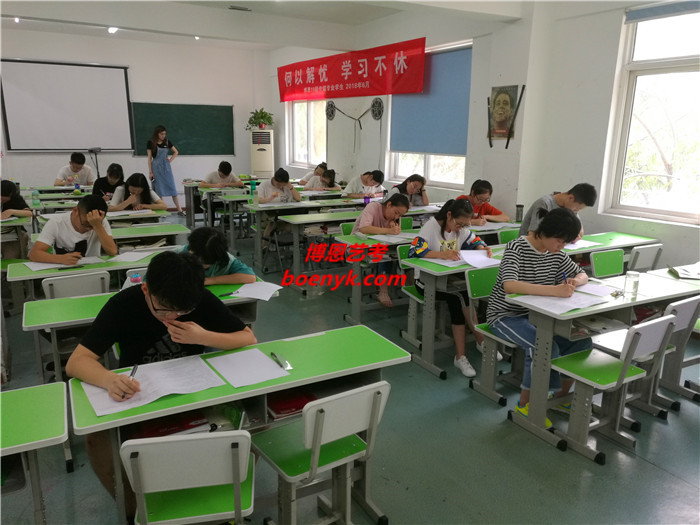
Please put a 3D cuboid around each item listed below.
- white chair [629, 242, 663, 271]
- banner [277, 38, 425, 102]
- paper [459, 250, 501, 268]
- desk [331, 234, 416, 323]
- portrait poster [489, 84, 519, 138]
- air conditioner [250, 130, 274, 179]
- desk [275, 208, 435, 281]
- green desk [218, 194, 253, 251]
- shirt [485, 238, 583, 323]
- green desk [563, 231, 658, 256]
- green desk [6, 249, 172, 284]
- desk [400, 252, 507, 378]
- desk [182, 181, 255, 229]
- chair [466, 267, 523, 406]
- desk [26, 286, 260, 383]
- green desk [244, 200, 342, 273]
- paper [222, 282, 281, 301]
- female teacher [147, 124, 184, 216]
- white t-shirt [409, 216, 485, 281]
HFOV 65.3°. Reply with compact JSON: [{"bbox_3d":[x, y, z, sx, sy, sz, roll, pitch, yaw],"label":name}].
[{"bbox_3d":[2.219,0.193,4.506,0.370,0.765,0.450,-6,16,-27],"label":"white chair"},{"bbox_3d":[-0.226,-3.074,9.101,0.040,0.693,4.601,-8,16,-31],"label":"banner"},{"bbox_3d":[0.911,-0.037,3.738,0.281,0.060,0.221,-7,16,-29],"label":"paper"},{"bbox_3d":[0.507,0.139,4.721,1.224,0.750,0.394,-7,16,-27],"label":"desk"},{"bbox_3d":[1.621,-1.583,5.787,0.020,0.530,0.385,-6,16,-27],"label":"portrait poster"},{"bbox_3d":[-1.823,-1.980,11.415,0.472,1.558,0.322,0,14,-5],"label":"air conditioner"},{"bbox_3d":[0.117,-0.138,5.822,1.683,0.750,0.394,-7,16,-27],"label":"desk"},{"bbox_3d":[-1.101,-0.523,7.269,1.206,0.745,0.402,-7,16,-28],"label":"green desk"},{"bbox_3d":[1.077,0.104,3.274,0.530,0.560,0.400,-6,16,-27],"label":"shirt"},{"bbox_3d":[1.959,0.197,4.518,1.200,0.746,0.400,-6,16,-27],"label":"green desk"},{"bbox_3d":[-1.558,0.353,3.697,1.206,0.745,0.402,-7,16,-28],"label":"green desk"},{"bbox_3d":[0.986,0.326,3.983,1.224,0.750,0.394,-7,16,-27],"label":"desk"},{"bbox_3d":[-2.013,-0.915,8.883,1.224,0.750,0.394,-7,16,-27],"label":"desk"},{"bbox_3d":[1.000,0.454,3.404,0.370,0.757,0.460,-6,16,-27],"label":"chair"},{"bbox_3d":[-1.010,0.545,2.938,1.200,0.746,0.395,-7,16,-28],"label":"desk"},{"bbox_3d":[-0.608,-0.339,6.606,1.224,0.750,0.394,-7,16,-27],"label":"green desk"},{"bbox_3d":[-0.505,0.149,3.013,0.211,0.020,0.298,4,14,11],"label":"paper"},{"bbox_3d":[-3.324,-1.632,9.786,0.553,1.618,0.372,-9,17,-36],"label":"female teacher"},{"bbox_3d":[0.661,-0.086,4.014,0.560,0.540,0.400,-6,16,-27],"label":"white t-shirt"}]

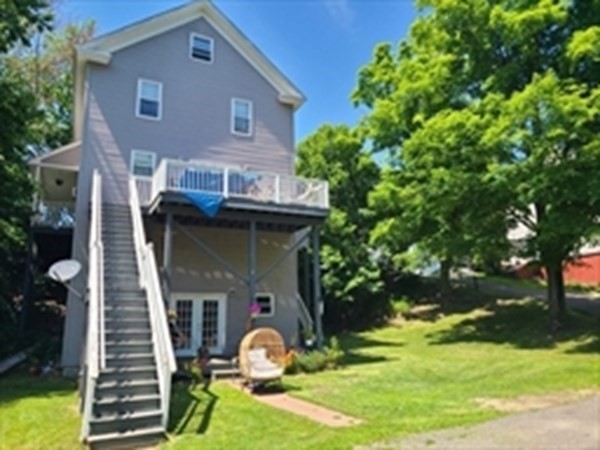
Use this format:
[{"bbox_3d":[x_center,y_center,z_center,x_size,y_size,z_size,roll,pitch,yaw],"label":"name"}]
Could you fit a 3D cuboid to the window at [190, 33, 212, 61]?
[{"bbox_3d":[-3.728,-6.716,17.189,0.904,1.095,0.120,5,-14,-27],"label":"window"}]

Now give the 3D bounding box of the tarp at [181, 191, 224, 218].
[{"bbox_3d":[-2.757,-0.516,12.840,1.310,0.630,0.220,5,-14,-27],"label":"tarp"}]

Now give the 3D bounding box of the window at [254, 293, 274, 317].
[{"bbox_3d":[-1.270,2.904,16.258,0.760,0.803,0.120,5,-14,-27],"label":"window"}]

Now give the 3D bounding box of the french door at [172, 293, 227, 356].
[{"bbox_3d":[-3.374,3.323,15.029,1.830,2.026,0.140,5,-14,-27],"label":"french door"}]

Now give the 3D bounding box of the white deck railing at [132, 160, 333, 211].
[{"bbox_3d":[-2.244,-0.724,14.845,5.600,1.320,3.000,5,-14,-27],"label":"white deck railing"}]

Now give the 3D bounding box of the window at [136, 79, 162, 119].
[{"bbox_3d":[-5.266,-4.392,15.818,0.817,1.454,0.120,5,-14,-27],"label":"window"}]

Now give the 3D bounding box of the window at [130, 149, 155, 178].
[{"bbox_3d":[-5.300,-2.035,15.248,0.778,0.923,0.120,5,-14,-27],"label":"window"}]

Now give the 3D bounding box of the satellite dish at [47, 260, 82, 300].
[{"bbox_3d":[-6.826,1.565,13.063,0.860,0.980,0.700,-7,-14,25],"label":"satellite dish"}]

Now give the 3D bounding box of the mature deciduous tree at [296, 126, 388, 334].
[{"bbox_3d":[1.794,0.163,21.000,5.400,9.300,5.400,-1,-12,0],"label":"mature deciduous tree"}]

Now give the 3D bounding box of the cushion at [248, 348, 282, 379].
[{"bbox_3d":[-0.831,3.288,10.700,0.720,0.720,0.600,4,-14,-25],"label":"cushion"}]

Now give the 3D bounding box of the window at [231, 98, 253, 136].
[{"bbox_3d":[-2.230,-4.141,17.392,0.830,1.466,0.120,5,-14,-27],"label":"window"}]

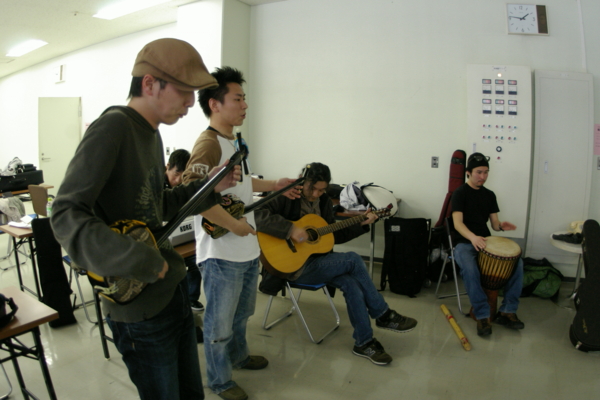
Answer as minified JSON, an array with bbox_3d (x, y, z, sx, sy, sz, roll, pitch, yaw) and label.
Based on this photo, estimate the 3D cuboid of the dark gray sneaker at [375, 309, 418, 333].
[{"bbox_3d":[0.621,0.775,2.680,0.285,0.120,0.110,6,10,34],"label":"dark gray sneaker"}]

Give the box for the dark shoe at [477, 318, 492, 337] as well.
[{"bbox_3d":[1.335,0.879,3.034,0.105,0.110,0.280,1,9,9],"label":"dark shoe"}]

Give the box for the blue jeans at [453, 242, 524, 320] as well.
[{"bbox_3d":[1.443,0.567,3.261,0.450,0.500,0.580,-3,9,-17],"label":"blue jeans"}]

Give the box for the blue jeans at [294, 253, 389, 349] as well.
[{"bbox_3d":[0.231,0.630,2.870,0.760,0.550,0.400,4,9,28],"label":"blue jeans"}]

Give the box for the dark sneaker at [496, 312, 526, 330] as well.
[{"bbox_3d":[1.525,0.877,3.044,0.105,0.110,0.280,-7,11,-38],"label":"dark sneaker"}]

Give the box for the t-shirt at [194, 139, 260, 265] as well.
[{"bbox_3d":[-0.397,-0.003,2.220,0.270,0.660,0.450,5,9,30],"label":"t-shirt"}]

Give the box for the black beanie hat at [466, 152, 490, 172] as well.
[{"bbox_3d":[1.388,-0.292,3.240,0.180,0.165,0.215,-3,9,-20],"label":"black beanie hat"}]

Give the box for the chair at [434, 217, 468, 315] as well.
[{"bbox_3d":[1.424,0.518,3.400,0.460,0.760,0.480,-2,8,-16],"label":"chair"}]

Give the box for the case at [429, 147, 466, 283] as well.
[{"bbox_3d":[1.523,0.162,4.080,0.420,1.250,0.160,5,5,33],"label":"case"}]

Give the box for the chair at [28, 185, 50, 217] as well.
[{"bbox_3d":[-3.379,0.270,5.043,0.450,0.770,0.480,6,10,34],"label":"chair"}]

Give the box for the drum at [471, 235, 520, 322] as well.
[{"bbox_3d":[1.414,0.591,3.060,0.340,0.600,0.340,-8,20,-37],"label":"drum"}]

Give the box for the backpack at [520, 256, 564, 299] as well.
[{"bbox_3d":[2.083,0.697,3.700,0.500,0.330,0.320,3,9,21],"label":"backpack"}]

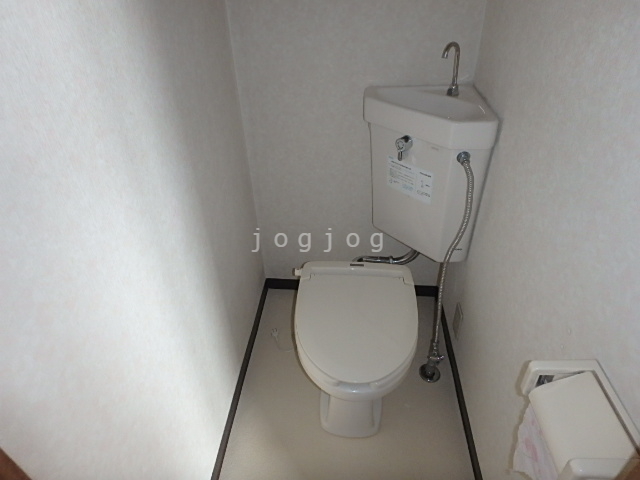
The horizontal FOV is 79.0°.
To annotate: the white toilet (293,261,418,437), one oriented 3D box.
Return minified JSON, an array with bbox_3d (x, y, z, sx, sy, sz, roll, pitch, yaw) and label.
[{"bbox_3d":[0.103,0.371,1.301,0.390,0.424,0.550,1,35,5],"label":"white toilet"}]

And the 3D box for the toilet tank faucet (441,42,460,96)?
[{"bbox_3d":[0.386,-0.505,1.157,0.099,0.158,0.030,-26,41,-29],"label":"toilet tank faucet"}]

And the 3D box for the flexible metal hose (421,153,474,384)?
[{"bbox_3d":[0.420,0.129,1.280,0.105,0.820,0.215,1,35,5],"label":"flexible metal hose"}]

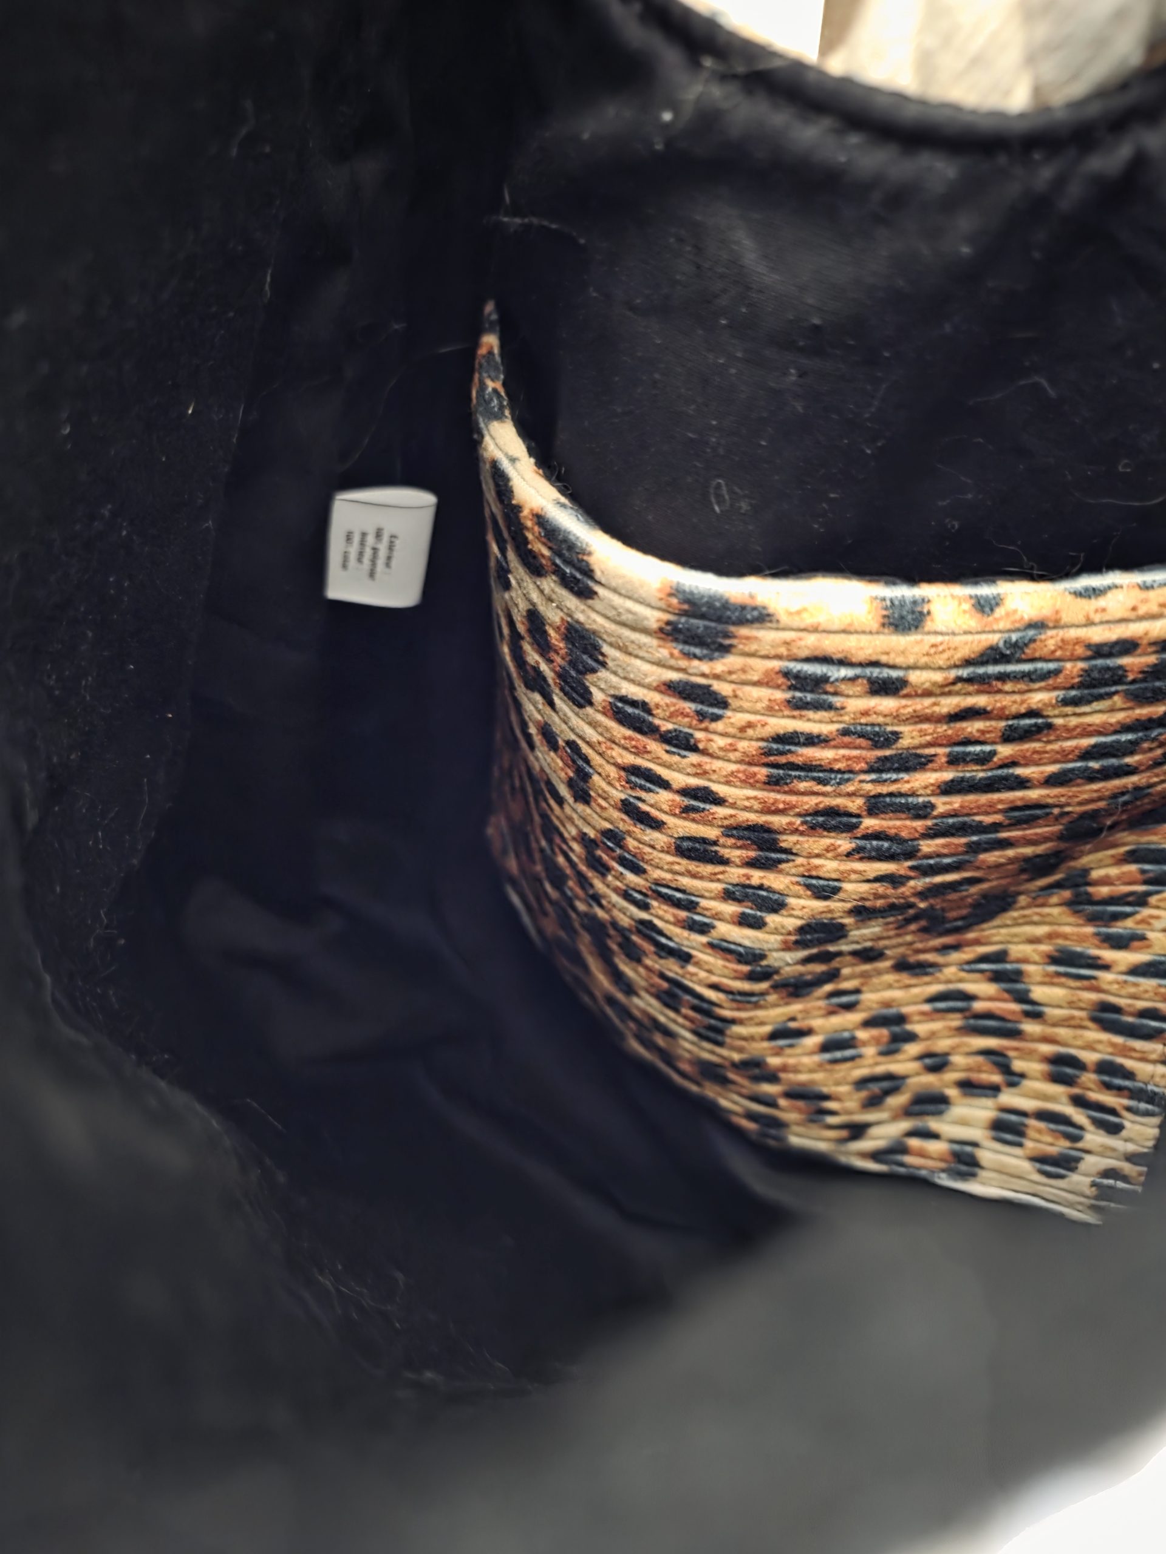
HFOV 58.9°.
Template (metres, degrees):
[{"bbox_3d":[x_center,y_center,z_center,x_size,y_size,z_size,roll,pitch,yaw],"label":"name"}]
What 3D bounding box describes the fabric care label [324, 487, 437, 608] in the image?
[{"bbox_3d":[-0.048,-0.055,0.245,0.022,0.029,0.007,3,48,-16],"label":"fabric care label"}]

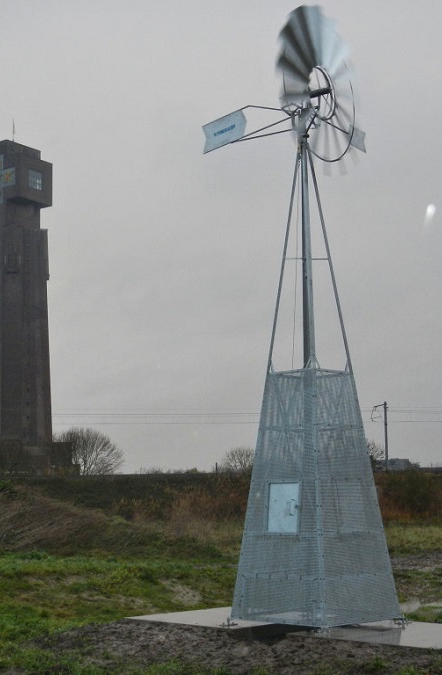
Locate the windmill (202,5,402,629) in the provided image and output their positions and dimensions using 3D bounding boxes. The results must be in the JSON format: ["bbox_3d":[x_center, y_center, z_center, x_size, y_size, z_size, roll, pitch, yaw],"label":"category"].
[{"bbox_3d":[0.882,-0.297,14.225,2.670,8.400,2.670,-8,-12,37],"label":"windmill"}]

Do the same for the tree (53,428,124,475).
[{"bbox_3d":[-27.440,24.750,210.000,14.910,11.800,14.170,1,-10,-7],"label":"tree"}]

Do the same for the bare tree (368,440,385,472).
[{"bbox_3d":[23.430,19.170,160.000,4.730,5.840,4.500,-2,-10,8],"label":"bare tree"}]

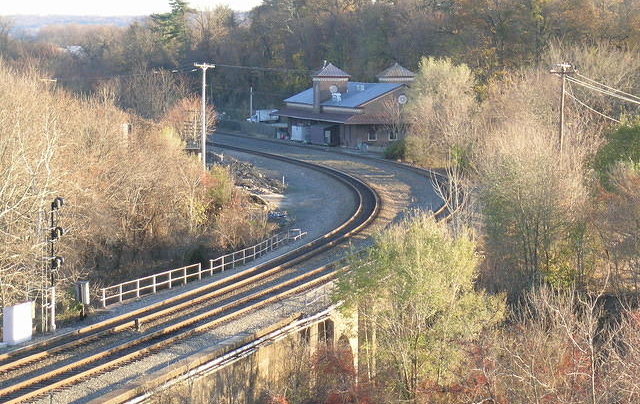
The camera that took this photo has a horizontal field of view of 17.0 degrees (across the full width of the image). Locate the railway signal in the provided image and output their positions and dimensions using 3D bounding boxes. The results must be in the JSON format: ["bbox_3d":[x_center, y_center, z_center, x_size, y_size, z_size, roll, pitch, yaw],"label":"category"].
[{"bbox_3d":[-13.453,3.166,109.500,0.600,6.850,0.850,1,4,15],"label":"railway signal"}]

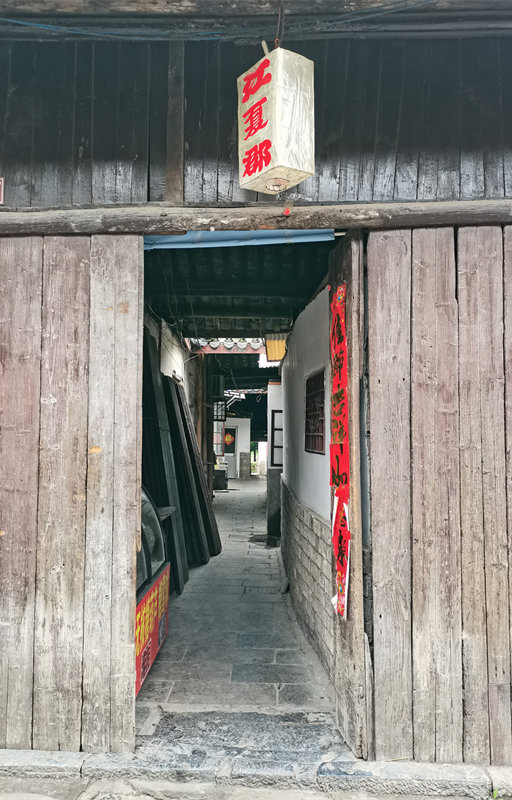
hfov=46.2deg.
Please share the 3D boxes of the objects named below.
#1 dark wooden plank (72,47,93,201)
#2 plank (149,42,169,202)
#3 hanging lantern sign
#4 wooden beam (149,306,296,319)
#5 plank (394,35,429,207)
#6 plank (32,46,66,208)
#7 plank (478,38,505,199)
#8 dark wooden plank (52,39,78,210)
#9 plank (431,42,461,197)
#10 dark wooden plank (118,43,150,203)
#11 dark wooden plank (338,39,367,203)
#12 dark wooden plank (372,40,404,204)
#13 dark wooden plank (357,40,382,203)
[{"bbox_3d":[-0.843,-1.355,2.951,0.090,0.815,0.030,0,-3,3],"label":"dark wooden plank"},{"bbox_3d":[-0.476,-1.361,2.957,0.100,0.803,0.030,0,-3,3],"label":"plank"},{"bbox_3d":[0.077,-1.051,2.308,0.169,0.431,0.247,1,-3,-35],"label":"hanging lantern sign"},{"bbox_3d":[-0.284,-0.751,5.166,1.293,0.115,0.115,0,-3,-3],"label":"wooden beam"},{"bbox_3d":[0.744,-1.338,2.889,0.108,0.798,0.030,4,-2,3],"label":"plank"},{"bbox_3d":[-1.029,-1.365,2.987,0.155,0.830,0.030,1,-3,3],"label":"plank"},{"bbox_3d":[1.115,-1.332,2.854,0.094,0.775,0.030,-1,-3,3],"label":"plank"},{"bbox_3d":[-0.926,-1.355,2.955,0.078,0.831,0.030,1,-3,3],"label":"dark wooden plank"},{"bbox_3d":[0.913,-1.343,2.881,0.137,0.789,0.030,0,-3,3],"label":"plank"},{"bbox_3d":[-0.597,-1.364,2.963,0.151,0.807,0.030,0,-3,3],"label":"dark wooden plank"},{"bbox_3d":[0.470,-1.345,2.905,0.091,0.800,0.030,3,-2,3],"label":"dark wooden plank"},{"bbox_3d":[0.631,-1.331,2.878,0.102,0.786,0.030,4,-3,3],"label":"dark wooden plank"},{"bbox_3d":[0.546,-1.333,2.882,0.067,0.787,0.030,4,-3,3],"label":"dark wooden plank"}]

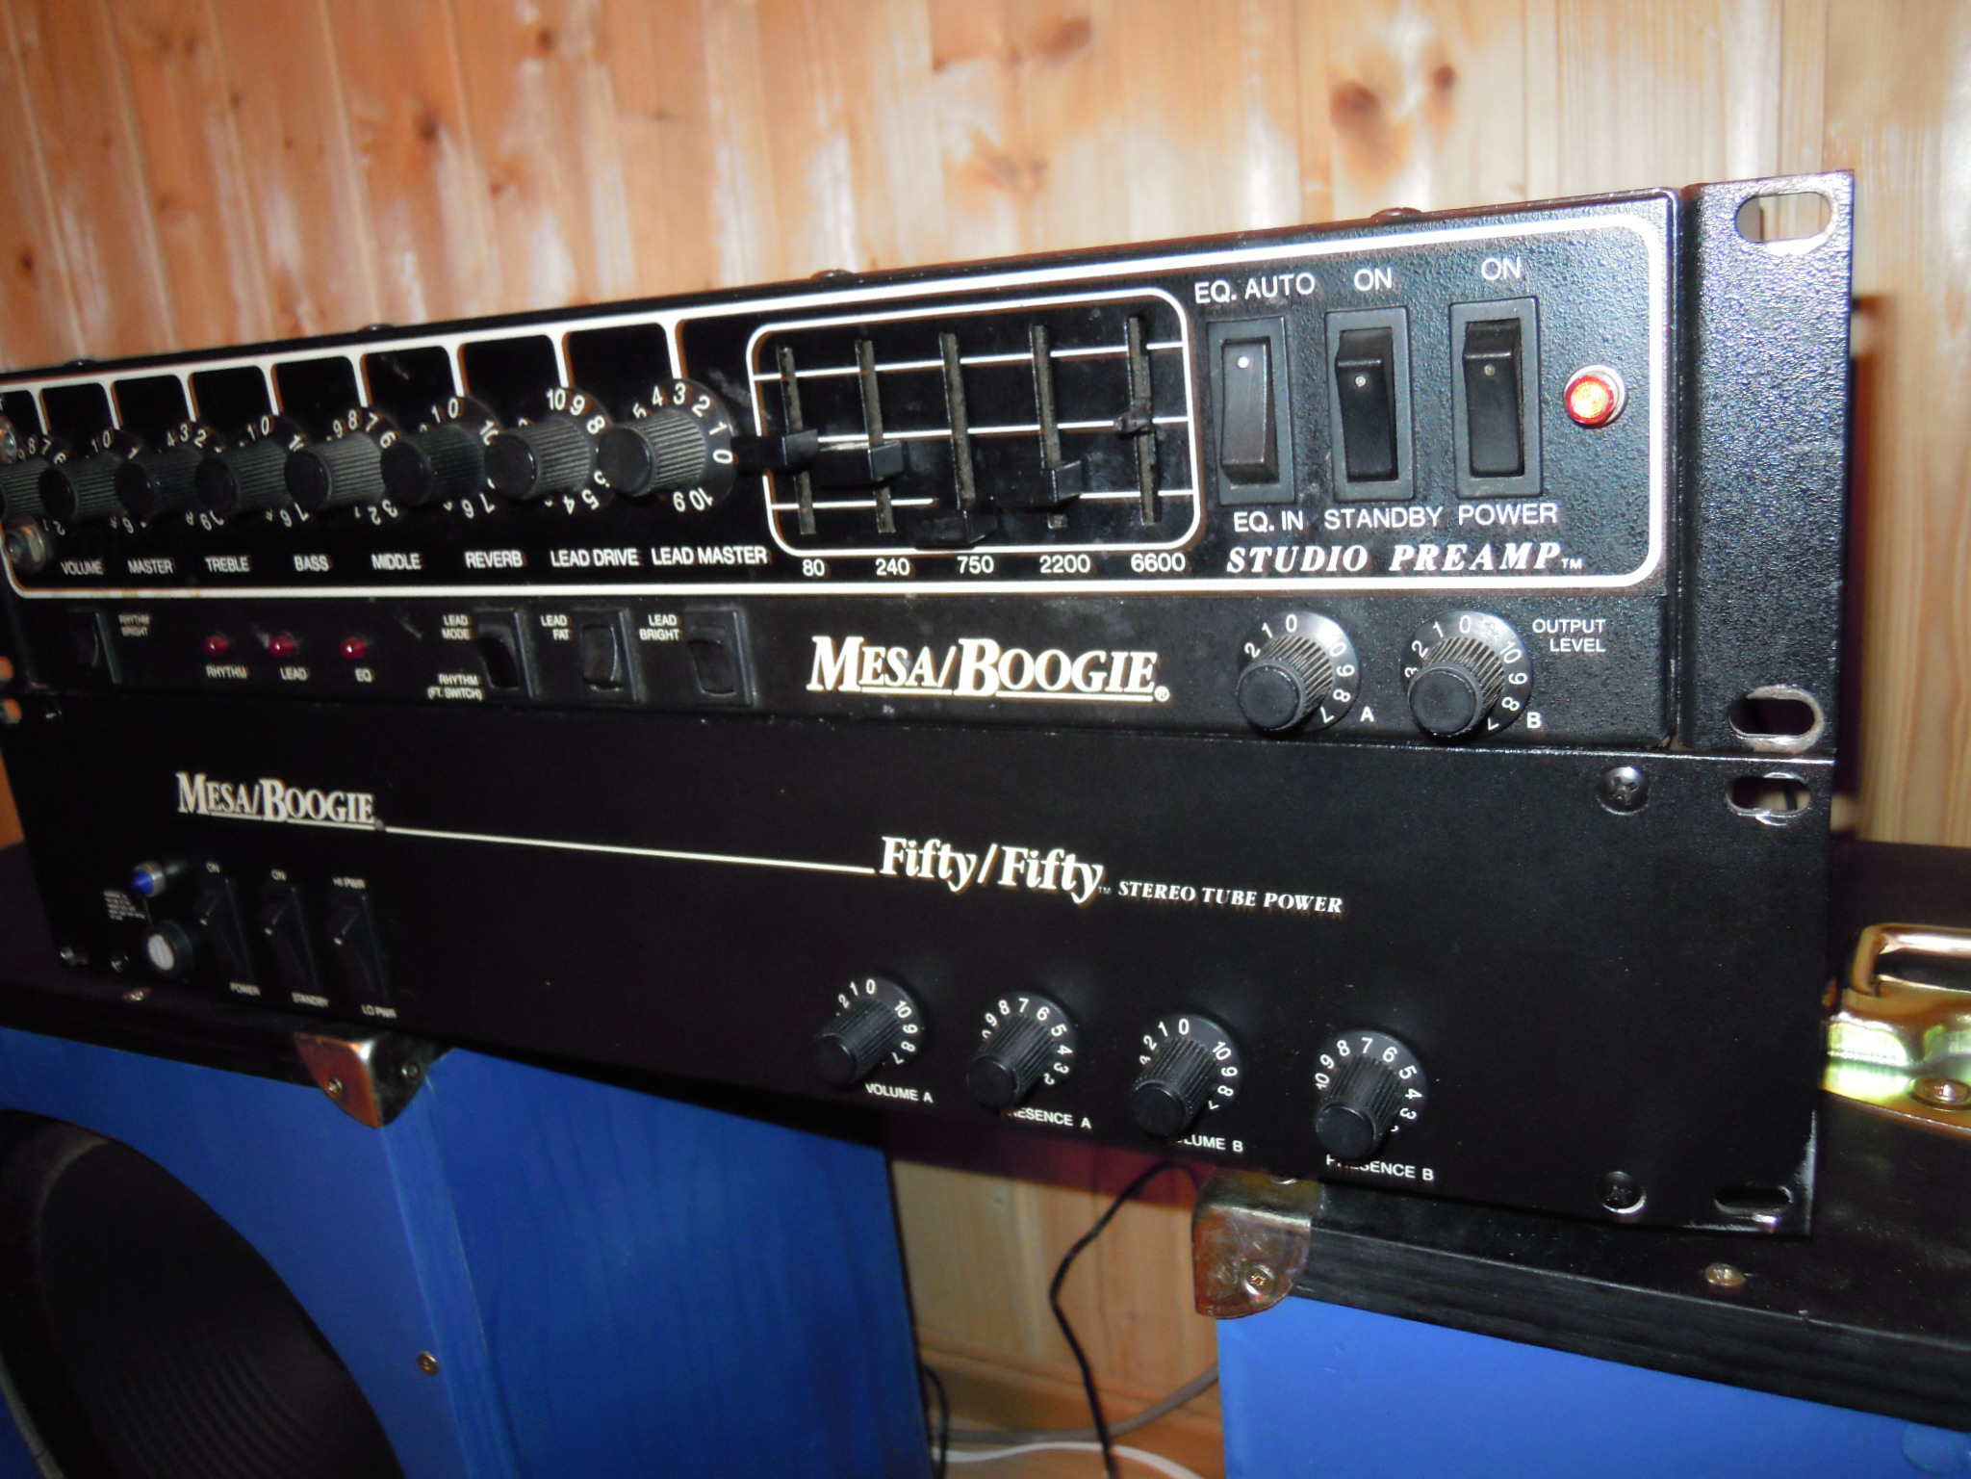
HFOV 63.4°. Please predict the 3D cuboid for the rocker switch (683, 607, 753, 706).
[{"bbox_3d":[-0.059,-0.017,0.345,0.015,0.021,0.005,2,18,27],"label":"rocker switch"}]

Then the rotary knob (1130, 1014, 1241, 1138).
[{"bbox_3d":[0.038,0.068,0.315,0.022,0.022,0.019,2,18,27],"label":"rotary knob"}]

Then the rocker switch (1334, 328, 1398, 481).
[{"bbox_3d":[0.063,-0.055,0.263,0.009,0.025,0.007,2,17,27],"label":"rocker switch"}]

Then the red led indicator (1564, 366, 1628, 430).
[{"bbox_3d":[0.096,-0.054,0.250,0.009,0.009,0.007,2,18,27],"label":"red led indicator"}]

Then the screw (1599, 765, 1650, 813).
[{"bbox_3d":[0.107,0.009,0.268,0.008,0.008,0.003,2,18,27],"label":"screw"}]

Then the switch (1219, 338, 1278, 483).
[{"bbox_3d":[0.045,-0.056,0.275,0.008,0.025,0.007,2,18,27],"label":"switch"}]

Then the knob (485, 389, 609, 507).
[{"bbox_3d":[-0.094,-0.059,0.340,0.028,0.028,0.019,2,18,27],"label":"knob"}]

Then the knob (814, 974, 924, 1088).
[{"bbox_3d":[-0.027,0.065,0.342,0.022,0.022,0.019,2,17,27],"label":"knob"}]

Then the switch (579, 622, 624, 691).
[{"bbox_3d":[-0.087,-0.018,0.358,0.009,0.015,0.005,2,18,27],"label":"switch"}]

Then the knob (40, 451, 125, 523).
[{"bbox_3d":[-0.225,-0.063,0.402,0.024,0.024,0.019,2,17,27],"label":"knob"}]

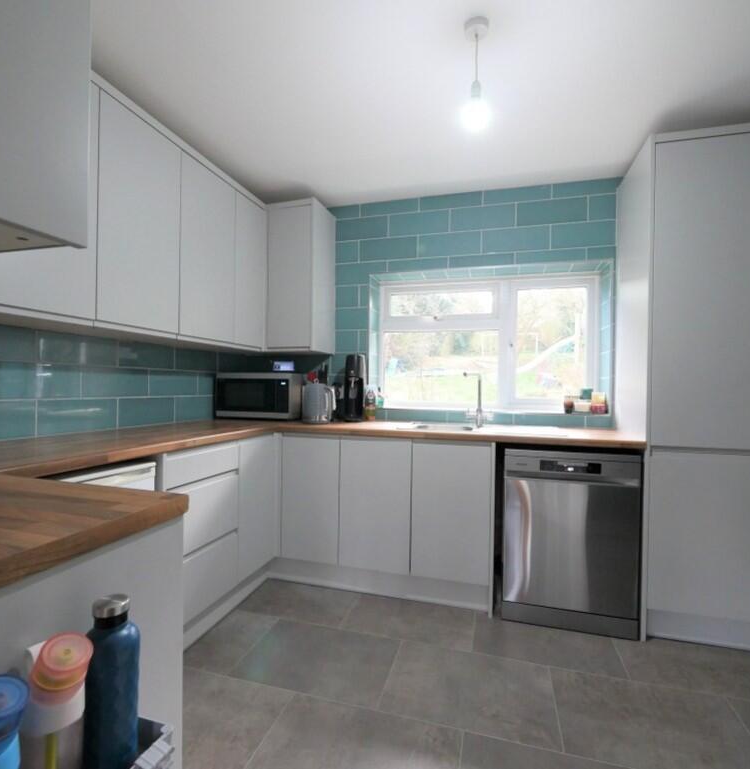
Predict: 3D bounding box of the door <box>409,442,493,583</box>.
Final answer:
[{"bbox_3d":[0.389,0.661,2.137,0.398,0.697,0.020,1,1,15],"label":"door"}]

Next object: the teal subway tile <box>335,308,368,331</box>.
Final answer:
[{"bbox_3d":[-0.164,-0.449,2.831,0.258,0.148,0.010,1,1,15],"label":"teal subway tile"}]

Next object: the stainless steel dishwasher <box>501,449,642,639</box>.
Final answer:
[{"bbox_3d":[1.004,0.748,2.258,0.598,0.846,0.590,1,0,15],"label":"stainless steel dishwasher"}]

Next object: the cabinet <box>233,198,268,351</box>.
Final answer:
[{"bbox_3d":[-0.739,-0.645,2.418,0.020,0.836,0.283,1,1,15],"label":"cabinet"}]

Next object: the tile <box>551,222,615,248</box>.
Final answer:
[{"bbox_3d":[1.248,-0.893,2.489,0.351,0.151,0.010,1,0,15],"label":"tile"}]

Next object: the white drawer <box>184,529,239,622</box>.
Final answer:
[{"bbox_3d":[-0.953,0.841,1.852,0.460,0.270,0.482,1,0,15],"label":"white drawer"}]

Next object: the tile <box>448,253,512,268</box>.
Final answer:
[{"bbox_3d":[0.672,-0.777,2.602,0.399,0.072,0.010,1,1,15],"label":"tile"}]

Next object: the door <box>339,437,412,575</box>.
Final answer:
[{"bbox_3d":[0.002,0.655,2.242,0.397,0.697,0.020,1,1,15],"label":"door"}]

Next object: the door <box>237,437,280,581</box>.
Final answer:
[{"bbox_3d":[-0.636,0.641,2.215,0.020,0.710,0.346,1,0,15],"label":"door"}]

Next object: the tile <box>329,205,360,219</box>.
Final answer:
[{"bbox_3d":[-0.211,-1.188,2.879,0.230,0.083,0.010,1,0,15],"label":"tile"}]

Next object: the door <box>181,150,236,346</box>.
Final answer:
[{"bbox_3d":[-0.888,-0.693,2.223,0.020,0.895,0.450,1,0,15],"label":"door"}]

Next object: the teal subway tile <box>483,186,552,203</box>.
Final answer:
[{"bbox_3d":[0.874,-1.166,2.561,0.400,0.091,0.010,1,0,15],"label":"teal subway tile"}]

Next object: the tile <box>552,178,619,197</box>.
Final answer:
[{"bbox_3d":[1.243,-1.161,2.462,0.357,0.091,0.010,1,0,15],"label":"tile"}]

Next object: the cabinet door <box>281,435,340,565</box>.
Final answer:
[{"bbox_3d":[-0.360,0.651,2.340,0.348,0.697,0.020,1,1,15],"label":"cabinet door"}]

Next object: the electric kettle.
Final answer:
[{"bbox_3d":[-0.341,0.111,2.536,0.200,0.252,0.155,1,0,15],"label":"electric kettle"}]

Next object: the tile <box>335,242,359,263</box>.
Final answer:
[{"bbox_3d":[-0.191,-0.914,2.874,0.190,0.151,0.010,1,0,15],"label":"tile"}]

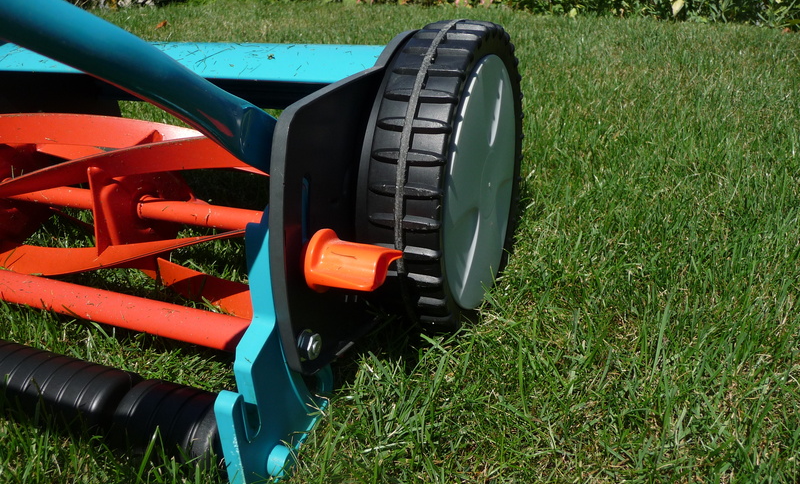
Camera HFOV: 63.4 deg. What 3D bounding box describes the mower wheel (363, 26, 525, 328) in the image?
[{"bbox_3d":[0.038,-0.041,0.447,0.054,0.208,0.208,7,24,22],"label":"mower wheel"}]

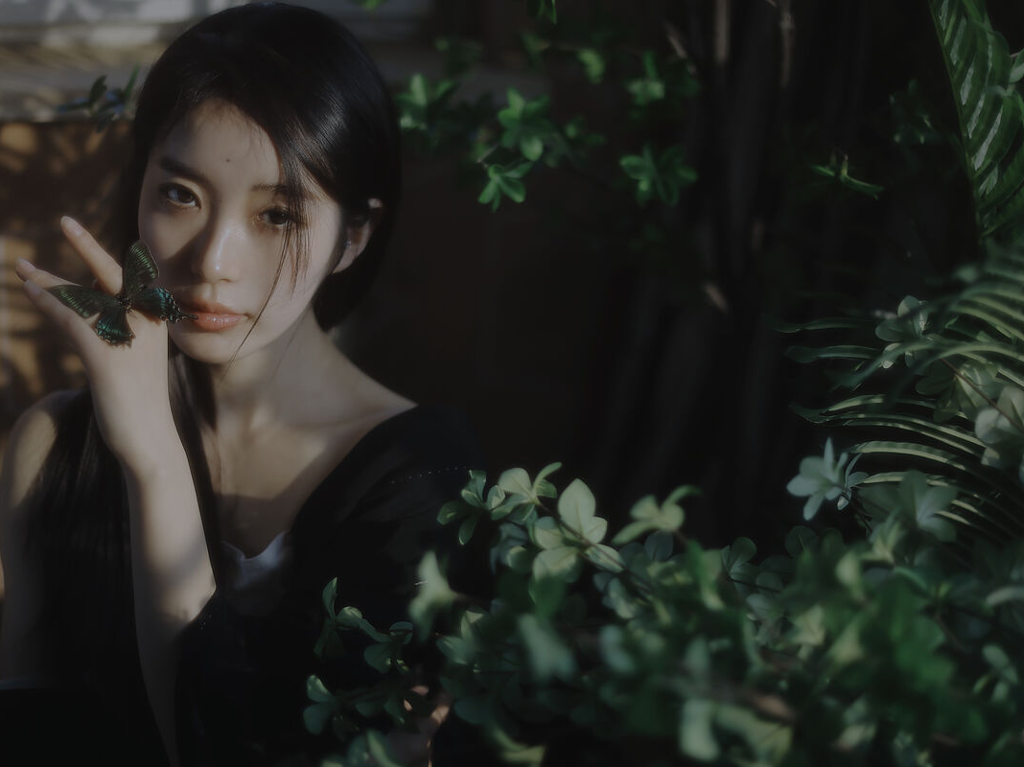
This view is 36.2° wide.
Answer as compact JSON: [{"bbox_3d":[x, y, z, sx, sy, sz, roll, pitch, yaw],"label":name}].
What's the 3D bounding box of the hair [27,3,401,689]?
[{"bbox_3d":[-0.220,-0.008,1.121,0.270,0.516,0.235,5,18,9],"label":"hair"}]

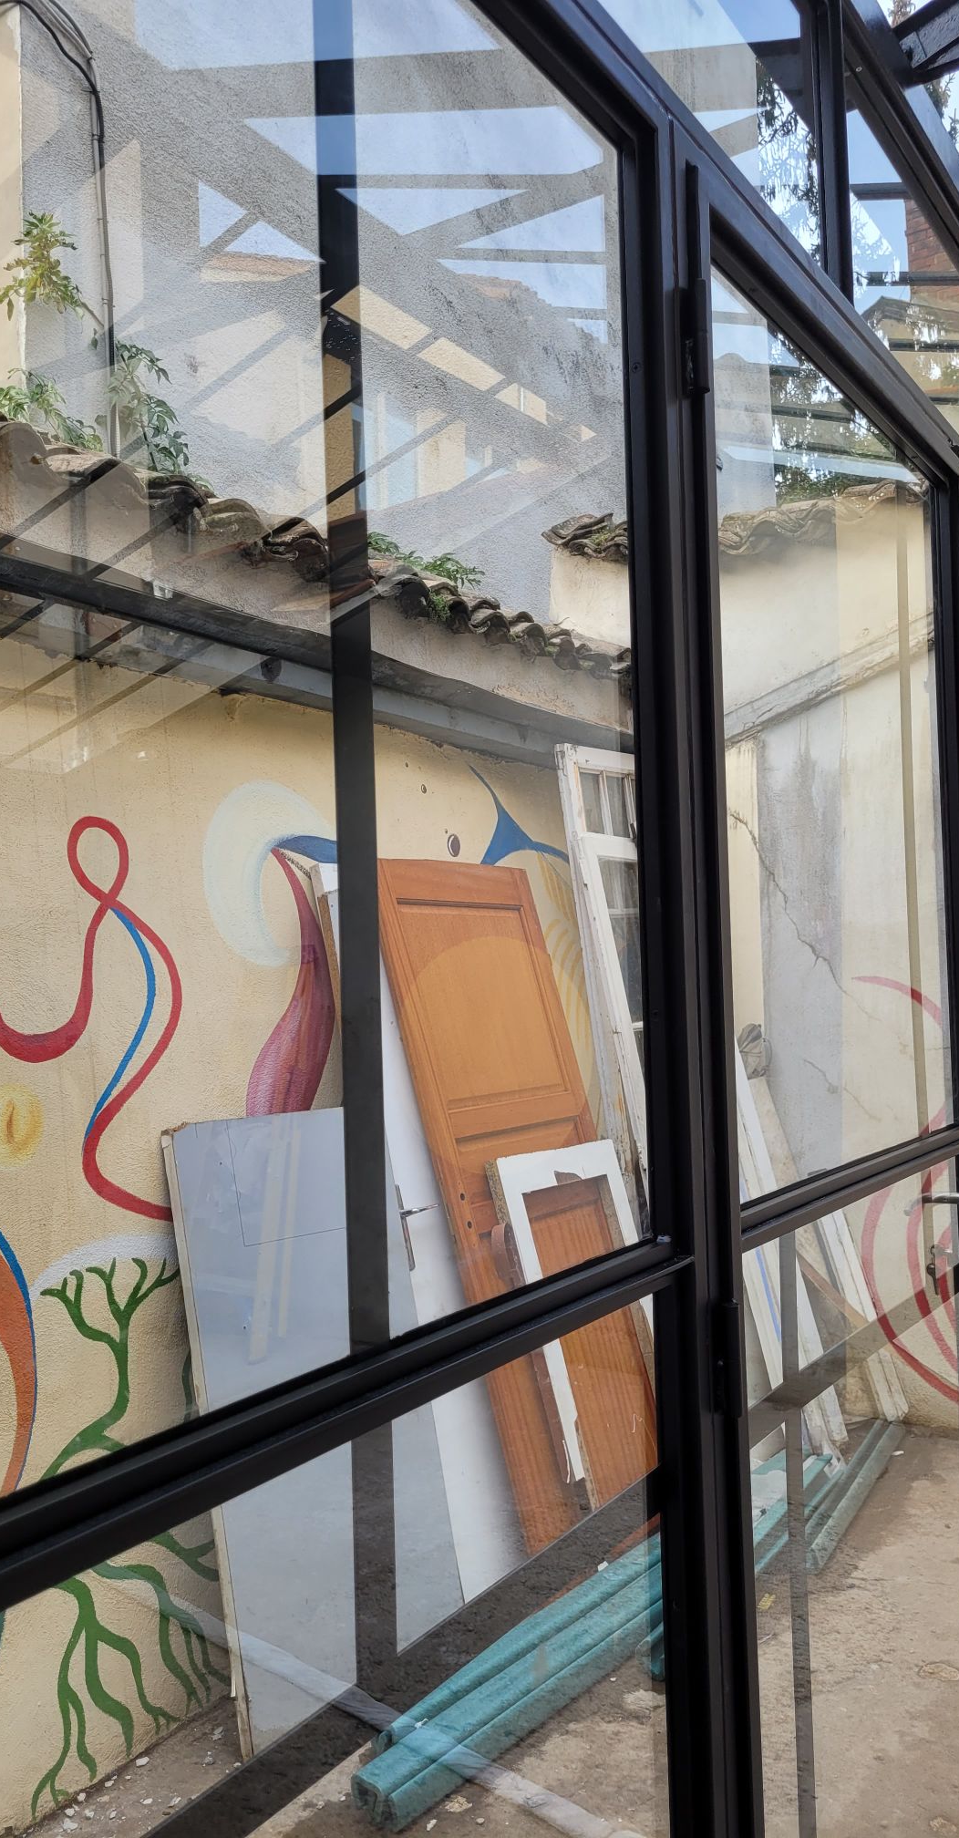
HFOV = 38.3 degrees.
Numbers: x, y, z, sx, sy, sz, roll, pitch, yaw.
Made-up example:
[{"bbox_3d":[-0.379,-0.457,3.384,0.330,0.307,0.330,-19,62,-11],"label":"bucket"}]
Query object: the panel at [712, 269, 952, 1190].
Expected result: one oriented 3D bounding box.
[{"bbox_3d":[0.474,-0.190,1.752,0.025,0.981,0.885,-3,-3,33],"label":"panel"}]

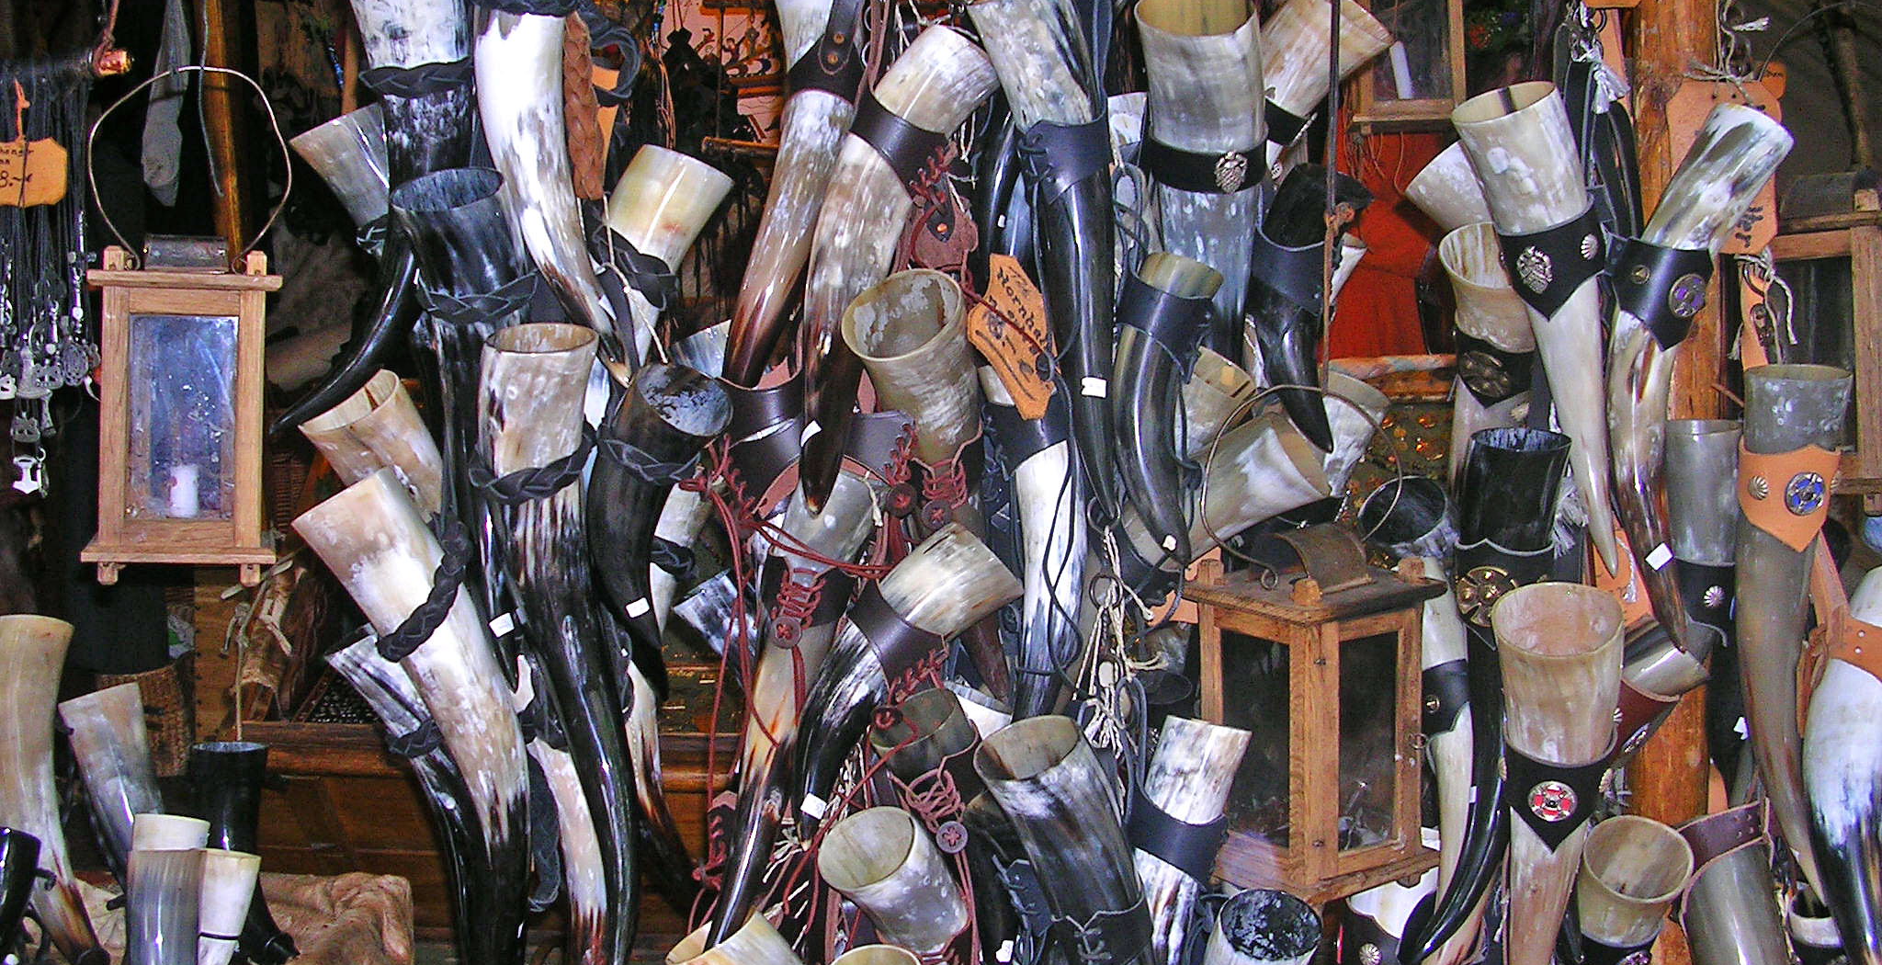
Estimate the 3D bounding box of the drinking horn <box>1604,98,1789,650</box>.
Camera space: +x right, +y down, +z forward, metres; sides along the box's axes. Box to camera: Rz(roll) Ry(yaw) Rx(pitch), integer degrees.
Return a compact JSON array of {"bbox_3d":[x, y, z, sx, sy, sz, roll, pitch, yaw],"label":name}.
[{"bbox_3d":[0.603,-0.093,1.700,0.113,0.443,0.085,14,11,17],"label":"drinking horn"}]

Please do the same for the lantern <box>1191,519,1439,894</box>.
[{"bbox_3d":[0.308,0.180,1.720,0.153,0.290,0.153,-7,10,-33],"label":"lantern"}]

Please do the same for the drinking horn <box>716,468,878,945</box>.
[{"bbox_3d":[-0.108,0.164,1.471,0.065,0.357,0.067,11,5,0],"label":"drinking horn"}]

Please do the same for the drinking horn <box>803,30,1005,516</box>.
[{"bbox_3d":[-0.057,-0.155,1.460,0.087,0.351,0.067,22,2,0],"label":"drinking horn"}]

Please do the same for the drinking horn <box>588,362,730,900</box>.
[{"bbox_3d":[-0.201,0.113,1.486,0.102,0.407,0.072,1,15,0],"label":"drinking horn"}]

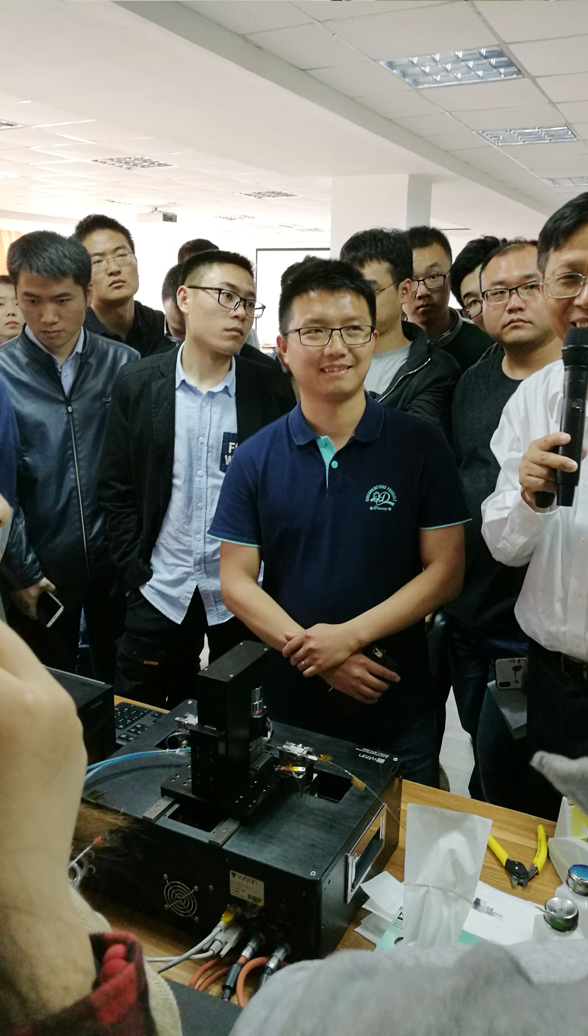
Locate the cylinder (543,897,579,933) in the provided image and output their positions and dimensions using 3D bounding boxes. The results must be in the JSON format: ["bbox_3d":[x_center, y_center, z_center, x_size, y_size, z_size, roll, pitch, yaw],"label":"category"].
[{"bbox_3d":[0.331,0.491,1.000,0.041,0.018,0.041,1,15,0],"label":"cylinder"}]

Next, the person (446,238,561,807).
[{"bbox_3d":[0.508,0.240,1.961,0.490,1.736,0.300,11,19,34],"label":"person"}]

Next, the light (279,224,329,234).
[{"bbox_3d":[0.227,-4.901,13.723,0.590,0.070,0.590,8,17,26],"label":"light"}]

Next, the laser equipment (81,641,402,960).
[{"bbox_3d":[-0.080,0.367,1.209,0.408,0.349,0.292,8,17,26],"label":"laser equipment"}]

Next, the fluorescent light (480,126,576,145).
[{"bbox_3d":[1.575,-2.596,5.410,0.590,0.070,0.590,8,17,26],"label":"fluorescent light"}]

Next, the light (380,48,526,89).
[{"bbox_3d":[0.770,-2.182,3.861,0.590,0.070,0.590,8,17,26],"label":"light"}]

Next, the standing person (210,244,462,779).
[{"bbox_3d":[0.081,0.366,1.600,0.480,1.674,0.340,4,16,14],"label":"standing person"}]

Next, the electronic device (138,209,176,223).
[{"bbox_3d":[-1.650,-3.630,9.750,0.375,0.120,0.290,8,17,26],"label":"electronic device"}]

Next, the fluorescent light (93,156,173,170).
[{"bbox_3d":[-1.354,-3.042,6.838,0.590,0.070,0.590,8,17,26],"label":"fluorescent light"}]

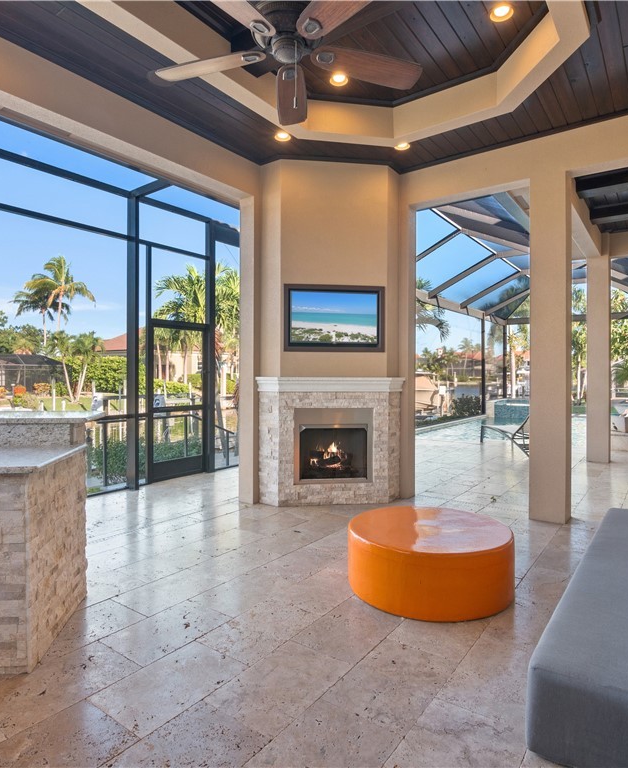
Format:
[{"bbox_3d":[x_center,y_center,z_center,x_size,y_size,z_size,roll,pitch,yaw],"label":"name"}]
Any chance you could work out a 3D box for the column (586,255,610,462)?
[{"bbox_3d":[4.819,-0.406,7.972,0.310,3.420,0.310,0,0,37],"label":"column"}]

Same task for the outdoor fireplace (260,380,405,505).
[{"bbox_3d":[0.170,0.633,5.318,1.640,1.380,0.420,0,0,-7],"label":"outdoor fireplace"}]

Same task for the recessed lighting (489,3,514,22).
[{"bbox_3d":[1.359,-2.688,3.420,0.185,0.060,0.185,0,0,37],"label":"recessed lighting"}]

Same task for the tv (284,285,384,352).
[{"bbox_3d":[0.231,-0.712,5.203,1.100,0.715,0.090,0,0,-7],"label":"tv"}]

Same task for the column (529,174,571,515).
[{"bbox_3d":[2.346,-0.338,4.681,0.310,3.330,0.310,0,0,37],"label":"column"}]

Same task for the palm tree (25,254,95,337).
[{"bbox_3d":[-25.900,-5.750,48.007,7.400,14.300,7.400,0,0,0],"label":"palm tree"}]

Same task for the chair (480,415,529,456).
[{"bbox_3d":[4.174,0.873,9.579,0.650,0.840,1.950,0,0,-8],"label":"chair"}]

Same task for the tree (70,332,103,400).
[{"bbox_3d":[-16.400,-1.150,33.991,2.600,5.000,2.600,0,0,0],"label":"tree"}]

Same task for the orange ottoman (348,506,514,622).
[{"bbox_3d":[0.772,1.155,3.198,1.080,0.370,1.080,0,0,0],"label":"orange ottoman"}]

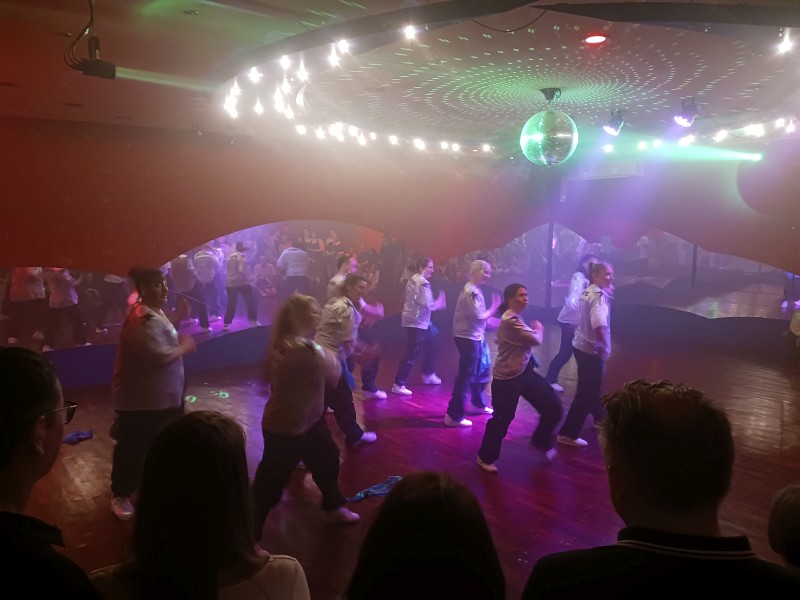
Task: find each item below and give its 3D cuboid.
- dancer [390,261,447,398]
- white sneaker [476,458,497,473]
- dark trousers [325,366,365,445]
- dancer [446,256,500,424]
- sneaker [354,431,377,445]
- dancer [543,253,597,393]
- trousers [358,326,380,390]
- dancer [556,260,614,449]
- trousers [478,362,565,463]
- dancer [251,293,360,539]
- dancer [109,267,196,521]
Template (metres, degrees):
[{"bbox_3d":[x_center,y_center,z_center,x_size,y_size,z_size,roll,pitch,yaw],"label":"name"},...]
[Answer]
[{"bbox_3d":[0.261,0.288,7.724,0.620,1.670,0.580,0,6,-14],"label":"dancer"},{"bbox_3d":[0.716,1.334,5.121,0.270,0.100,0.105,6,7,42],"label":"white sneaker"},{"bbox_3d":[-0.559,0.868,5.367,0.600,0.830,0.500,0,6,-15],"label":"dark trousers"},{"bbox_3d":[0.780,0.411,6.489,0.560,1.680,0.580,0,6,-12],"label":"dancer"},{"bbox_3d":[-0.321,1.251,5.744,0.270,0.105,0.105,-2,6,-28],"label":"sneaker"},{"bbox_3d":[2.166,0.291,7.829,0.580,1.720,0.550,0,6,-8],"label":"dancer"},{"bbox_3d":[-0.481,0.683,7.164,0.520,0.840,0.480,0,6,-12],"label":"trousers"},{"bbox_3d":[1.753,0.481,5.856,0.500,1.700,0.540,0,6,-8],"label":"dancer"},{"bbox_3d":[1.021,0.907,5.236,0.660,0.820,0.450,1,5,-5],"label":"trousers"},{"bbox_3d":[-0.616,0.700,4.012,0.700,1.520,0.560,0,6,-16],"label":"dancer"},{"bbox_3d":[-1.669,0.598,4.170,0.580,1.650,0.550,1,5,-5],"label":"dancer"}]

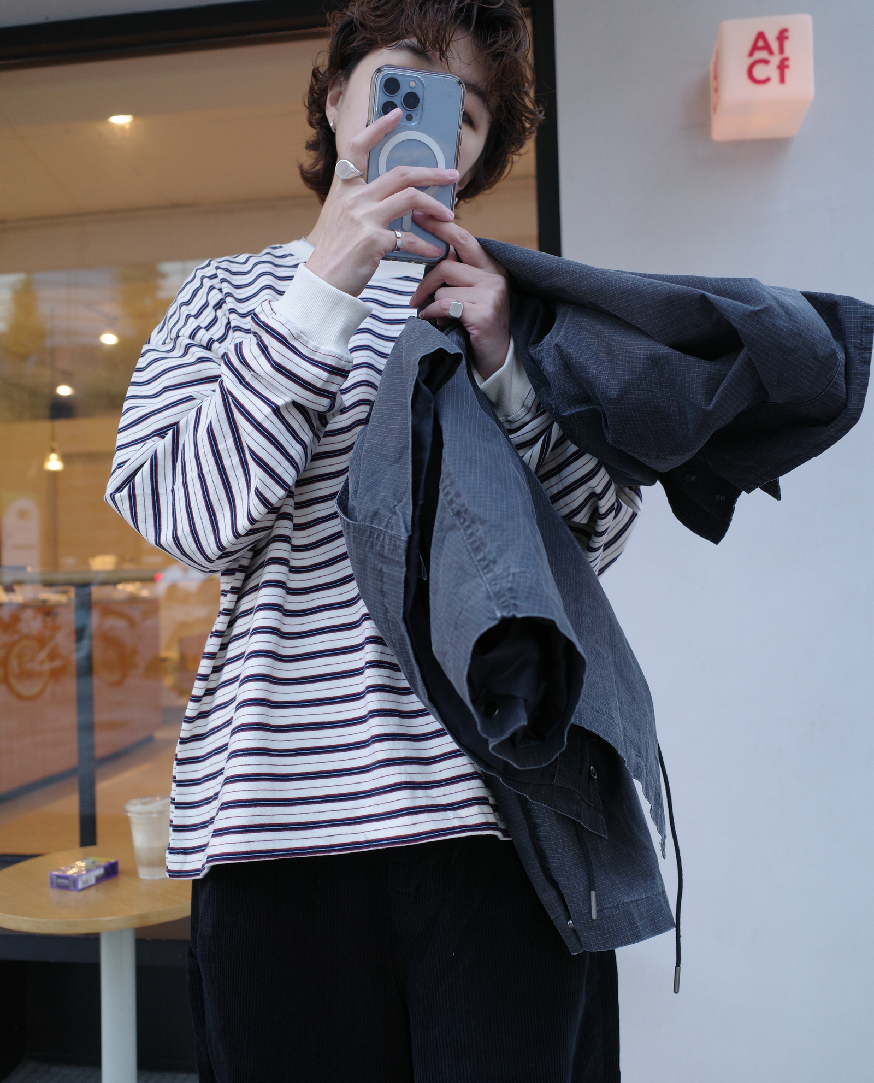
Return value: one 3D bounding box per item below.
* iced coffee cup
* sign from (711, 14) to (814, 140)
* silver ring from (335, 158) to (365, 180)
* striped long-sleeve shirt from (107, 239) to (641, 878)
[{"bbox_3d":[-0.450,0.475,1.645,0.097,0.120,0.097,-1,-1,-16],"label":"iced coffee cup"},{"bbox_3d":[0.553,-0.788,1.747,0.146,0.144,0.148,-1,-1,8],"label":"sign"},{"bbox_3d":[-0.071,-0.304,0.837,0.021,0.014,0.023,14,7,37],"label":"silver ring"},{"bbox_3d":[-0.055,0.013,1.050,0.550,0.665,0.360,-1,-1,-16],"label":"striped long-sleeve shirt"}]

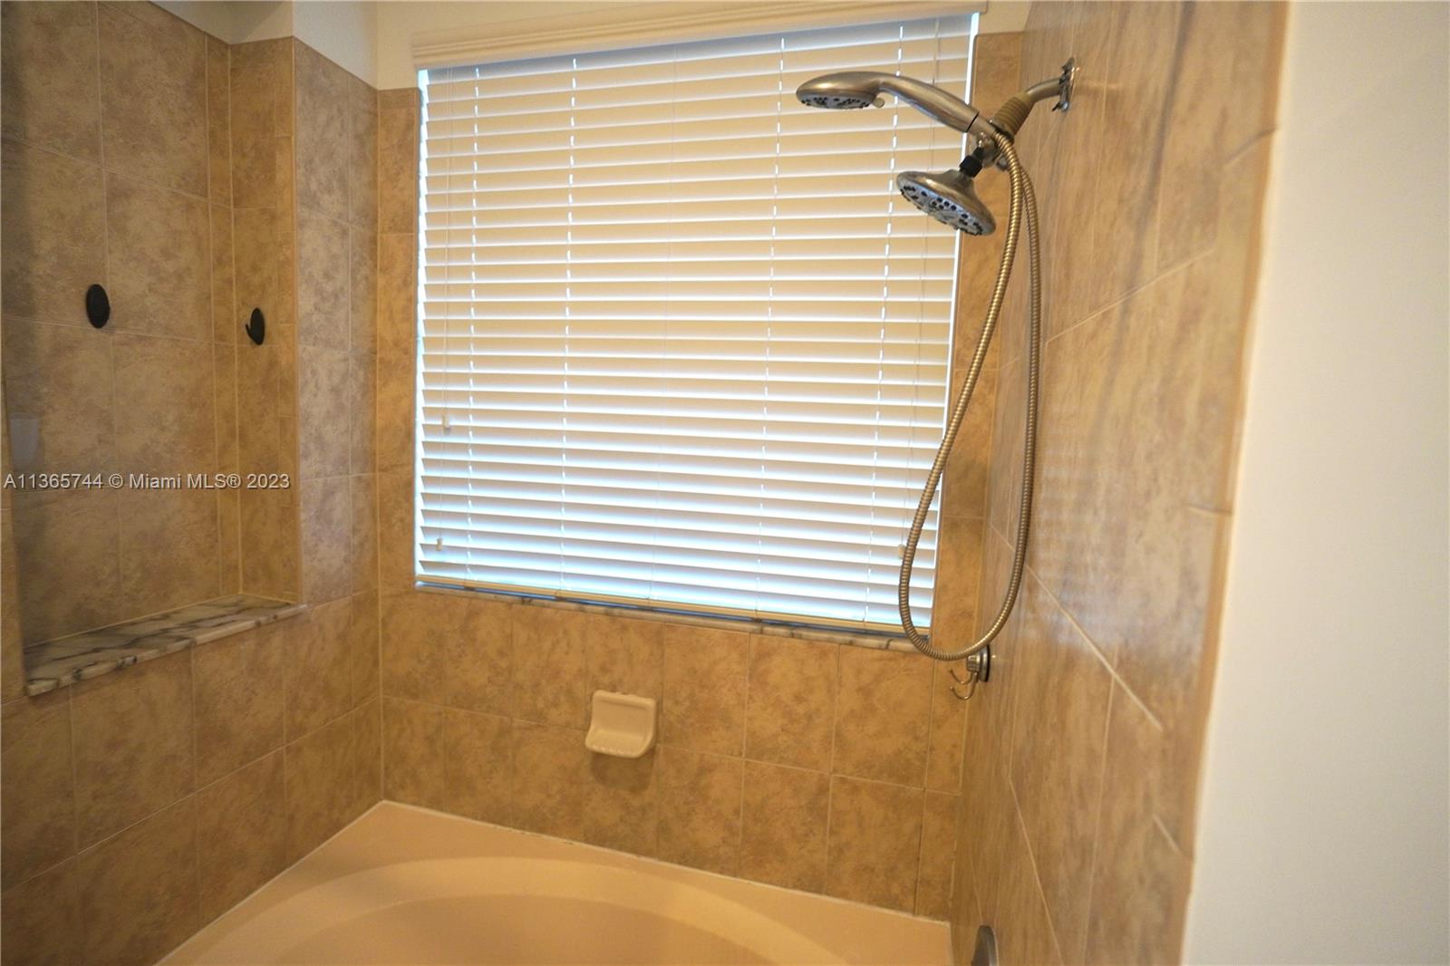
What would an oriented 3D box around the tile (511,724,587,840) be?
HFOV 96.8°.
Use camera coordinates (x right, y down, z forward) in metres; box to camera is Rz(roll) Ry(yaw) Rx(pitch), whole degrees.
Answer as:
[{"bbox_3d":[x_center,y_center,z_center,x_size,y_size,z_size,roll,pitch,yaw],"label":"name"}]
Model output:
[{"bbox_3d":[-0.462,0.770,1.671,0.203,0.298,0.010,4,5,14],"label":"tile"}]

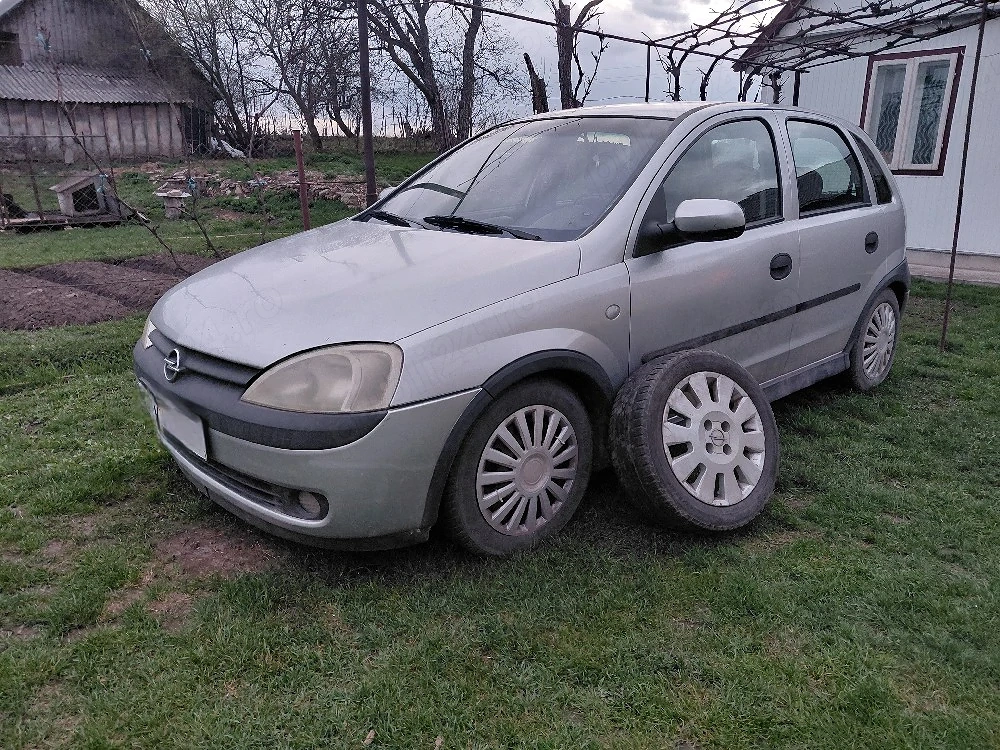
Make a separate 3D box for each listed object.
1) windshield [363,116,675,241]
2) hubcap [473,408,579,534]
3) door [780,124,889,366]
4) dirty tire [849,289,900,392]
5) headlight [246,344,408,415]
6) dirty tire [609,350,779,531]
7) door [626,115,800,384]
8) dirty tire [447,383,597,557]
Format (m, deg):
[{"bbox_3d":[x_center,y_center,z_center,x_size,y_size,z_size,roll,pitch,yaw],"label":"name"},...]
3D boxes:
[{"bbox_3d":[0.022,-0.798,2.938,1.360,0.150,0.890,17,55,47],"label":"windshield"},{"bbox_3d":[0.084,0.290,2.214,0.413,0.413,0.050,-13,20,-37],"label":"hubcap"},{"bbox_3d":[1.518,-0.640,3.371,0.910,1.100,0.270,-14,20,-39],"label":"door"},{"bbox_3d":[1.919,-0.195,3.828,0.582,0.582,0.190,-14,20,-39],"label":"dirty tire"},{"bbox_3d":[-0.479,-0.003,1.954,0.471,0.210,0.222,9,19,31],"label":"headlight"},{"bbox_3d":[0.637,0.216,2.351,0.582,0.582,0.190,-10,-7,-28],"label":"dirty tire"},{"bbox_3d":[0.771,-0.455,2.756,1.100,1.120,0.270,-14,20,-39],"label":"door"},{"bbox_3d":[0.030,0.272,2.273,0.582,0.582,0.190,-13,20,-37],"label":"dirty tire"}]

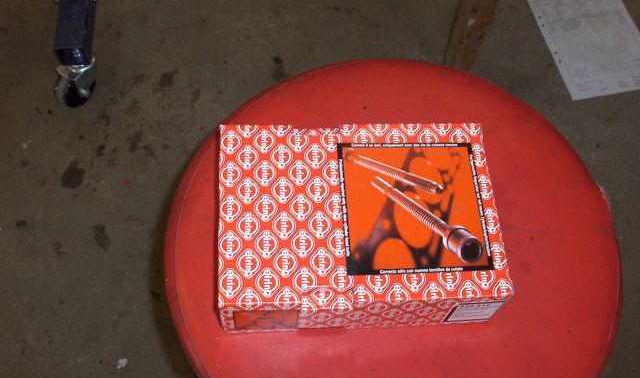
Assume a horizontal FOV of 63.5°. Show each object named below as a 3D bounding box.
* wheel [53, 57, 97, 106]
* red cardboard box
[{"bbox_3d":[-0.421,-0.182,0.895,0.047,0.080,0.071,28,66,10],"label":"wheel"},{"bbox_3d":[0.027,0.026,0.389,0.195,0.062,0.136,-1,64,-4],"label":"red cardboard box"}]

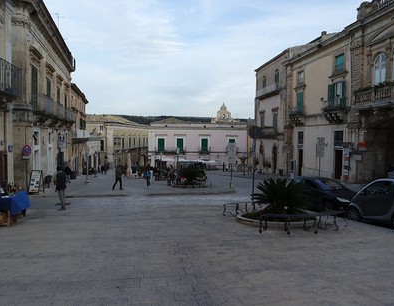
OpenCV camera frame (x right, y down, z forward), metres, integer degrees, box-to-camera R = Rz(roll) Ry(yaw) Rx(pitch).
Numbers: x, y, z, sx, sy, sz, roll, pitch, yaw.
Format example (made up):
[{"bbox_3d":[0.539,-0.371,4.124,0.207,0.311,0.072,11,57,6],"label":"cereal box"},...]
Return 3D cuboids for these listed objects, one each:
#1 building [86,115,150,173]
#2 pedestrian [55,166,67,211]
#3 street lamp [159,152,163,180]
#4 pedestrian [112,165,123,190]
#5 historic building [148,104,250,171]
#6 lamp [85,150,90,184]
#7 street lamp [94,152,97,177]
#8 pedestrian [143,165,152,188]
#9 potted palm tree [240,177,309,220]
[{"bbox_3d":[-18.200,-2.400,66.000,9.500,10.000,24.000,1,2,9],"label":"building"},{"bbox_3d":[-5.351,1.422,12.100,0.420,1.730,0.480,0,2,3],"label":"pedestrian"},{"bbox_3d":[-3.687,1.410,32.000,0.400,2.900,0.400,0,2,0],"label":"street lamp"},{"bbox_3d":[-5.506,1.773,21.300,0.680,1.700,0.500,0,2,-3],"label":"pedestrian"},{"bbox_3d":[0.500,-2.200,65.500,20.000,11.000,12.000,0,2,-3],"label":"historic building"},{"bbox_3d":[-10.167,1.349,28.500,0.400,2.900,0.400,0,2,0],"label":"lamp"},{"bbox_3d":[-11.989,1.339,36.300,0.400,2.950,0.400,0,2,0],"label":"street lamp"},{"bbox_3d":[-3.603,1.725,22.300,0.500,1.680,0.340,0,2,-6],"label":"pedestrian"},{"bbox_3d":[2.569,1.473,9.600,1.950,1.300,1.950,0,2,0],"label":"potted palm tree"}]

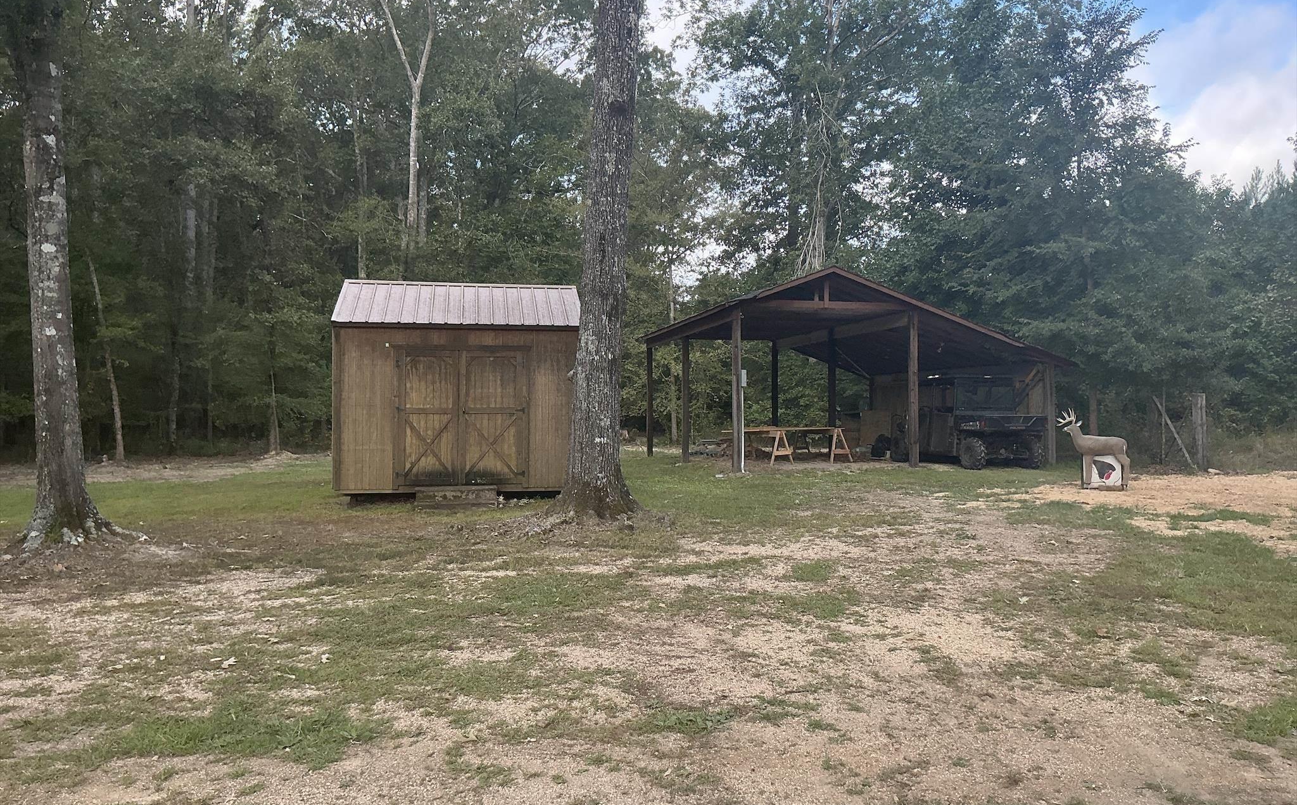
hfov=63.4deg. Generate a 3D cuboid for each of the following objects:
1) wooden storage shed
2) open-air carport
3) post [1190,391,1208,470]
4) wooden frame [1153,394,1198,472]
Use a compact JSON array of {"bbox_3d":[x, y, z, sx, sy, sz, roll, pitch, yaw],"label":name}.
[{"bbox_3d":[-3.068,-0.321,17.302,3.745,3.350,3.200,0,0,-10],"label":"wooden storage shed"},{"bbox_3d":[4.375,-0.652,26.332,7.390,4.139,10.500,0,0,-10],"label":"open-air carport"},{"bbox_3d":[11.023,0.578,21.000,0.230,1.500,0.210,0,0,18],"label":"post"},{"bbox_3d":[10.938,0.621,21.800,0.880,1.560,0.200,0,0,6],"label":"wooden frame"}]

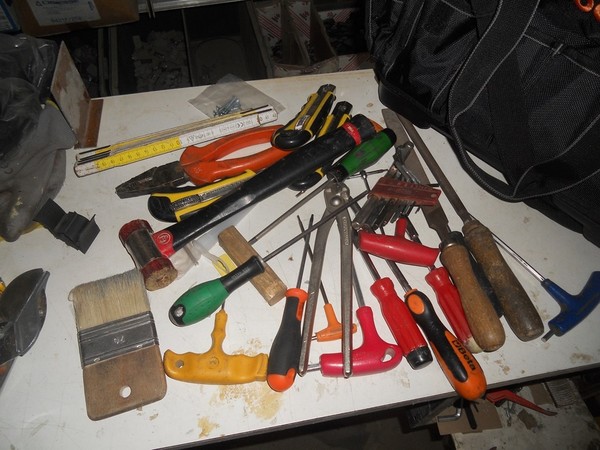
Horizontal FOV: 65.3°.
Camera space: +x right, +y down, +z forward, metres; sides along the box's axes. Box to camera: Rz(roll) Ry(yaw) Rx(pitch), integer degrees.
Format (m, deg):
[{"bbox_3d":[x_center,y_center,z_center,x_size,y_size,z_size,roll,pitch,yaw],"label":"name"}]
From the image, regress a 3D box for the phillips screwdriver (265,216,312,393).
[{"bbox_3d":[-0.002,0.064,0.446,0.028,0.028,0.182,8,54,4],"label":"phillips screwdriver"}]

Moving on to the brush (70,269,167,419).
[{"bbox_3d":[-0.164,0.103,0.419,0.065,0.017,0.128,-17,58,-12],"label":"brush"}]

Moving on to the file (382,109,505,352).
[{"bbox_3d":[0.139,-0.022,0.504,0.032,0.030,0.320,-9,54,-7],"label":"file"}]

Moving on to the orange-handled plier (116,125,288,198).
[{"bbox_3d":[-0.104,-0.068,0.530,0.209,0.022,0.056,-21,59,-13],"label":"orange-handled plier"}]

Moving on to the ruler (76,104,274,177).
[{"bbox_3d":[-0.142,-0.101,0.557,0.240,0.017,0.020,-17,58,-12],"label":"ruler"}]

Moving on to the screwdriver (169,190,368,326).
[{"bbox_3d":[-0.023,0.023,0.456,0.226,0.034,0.034,-32,62,-15],"label":"screwdriver"}]

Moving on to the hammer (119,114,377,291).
[{"bbox_3d":[-0.042,-0.036,0.493,0.295,0.036,0.075,-30,62,-15],"label":"hammer"}]

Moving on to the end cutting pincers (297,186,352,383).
[{"bbox_3d":[0.031,0.040,0.453,0.054,0.022,0.212,5,53,2],"label":"end cutting pincers"}]

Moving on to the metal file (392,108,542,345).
[{"bbox_3d":[0.169,-0.022,0.508,0.030,0.030,0.308,-13,56,-10],"label":"metal file"}]

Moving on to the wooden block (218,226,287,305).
[{"bbox_3d":[-0.048,0.040,0.465,0.019,0.015,0.088,-33,63,-21],"label":"wooden block"}]

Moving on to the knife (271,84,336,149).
[{"bbox_3d":[0.015,-0.134,0.560,0.042,0.027,0.138,17,44,10],"label":"knife"}]

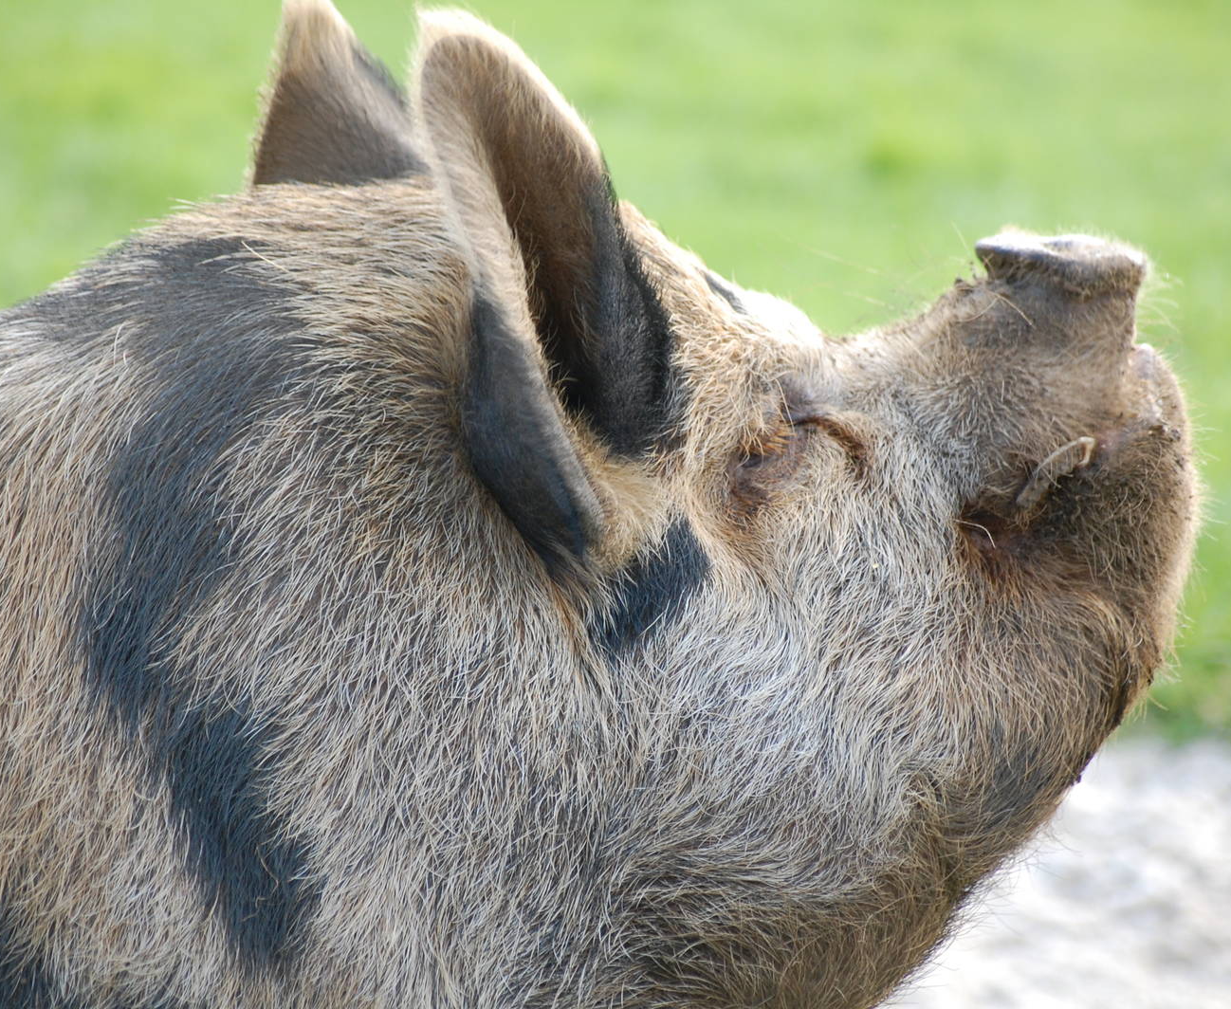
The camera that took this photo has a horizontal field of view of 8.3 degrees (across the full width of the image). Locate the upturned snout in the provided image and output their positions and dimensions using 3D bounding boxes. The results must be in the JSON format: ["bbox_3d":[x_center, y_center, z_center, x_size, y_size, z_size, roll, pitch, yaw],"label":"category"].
[{"bbox_3d":[0.178,-0.095,3.400,0.066,0.021,0.082,6,8,-7],"label":"upturned snout"}]

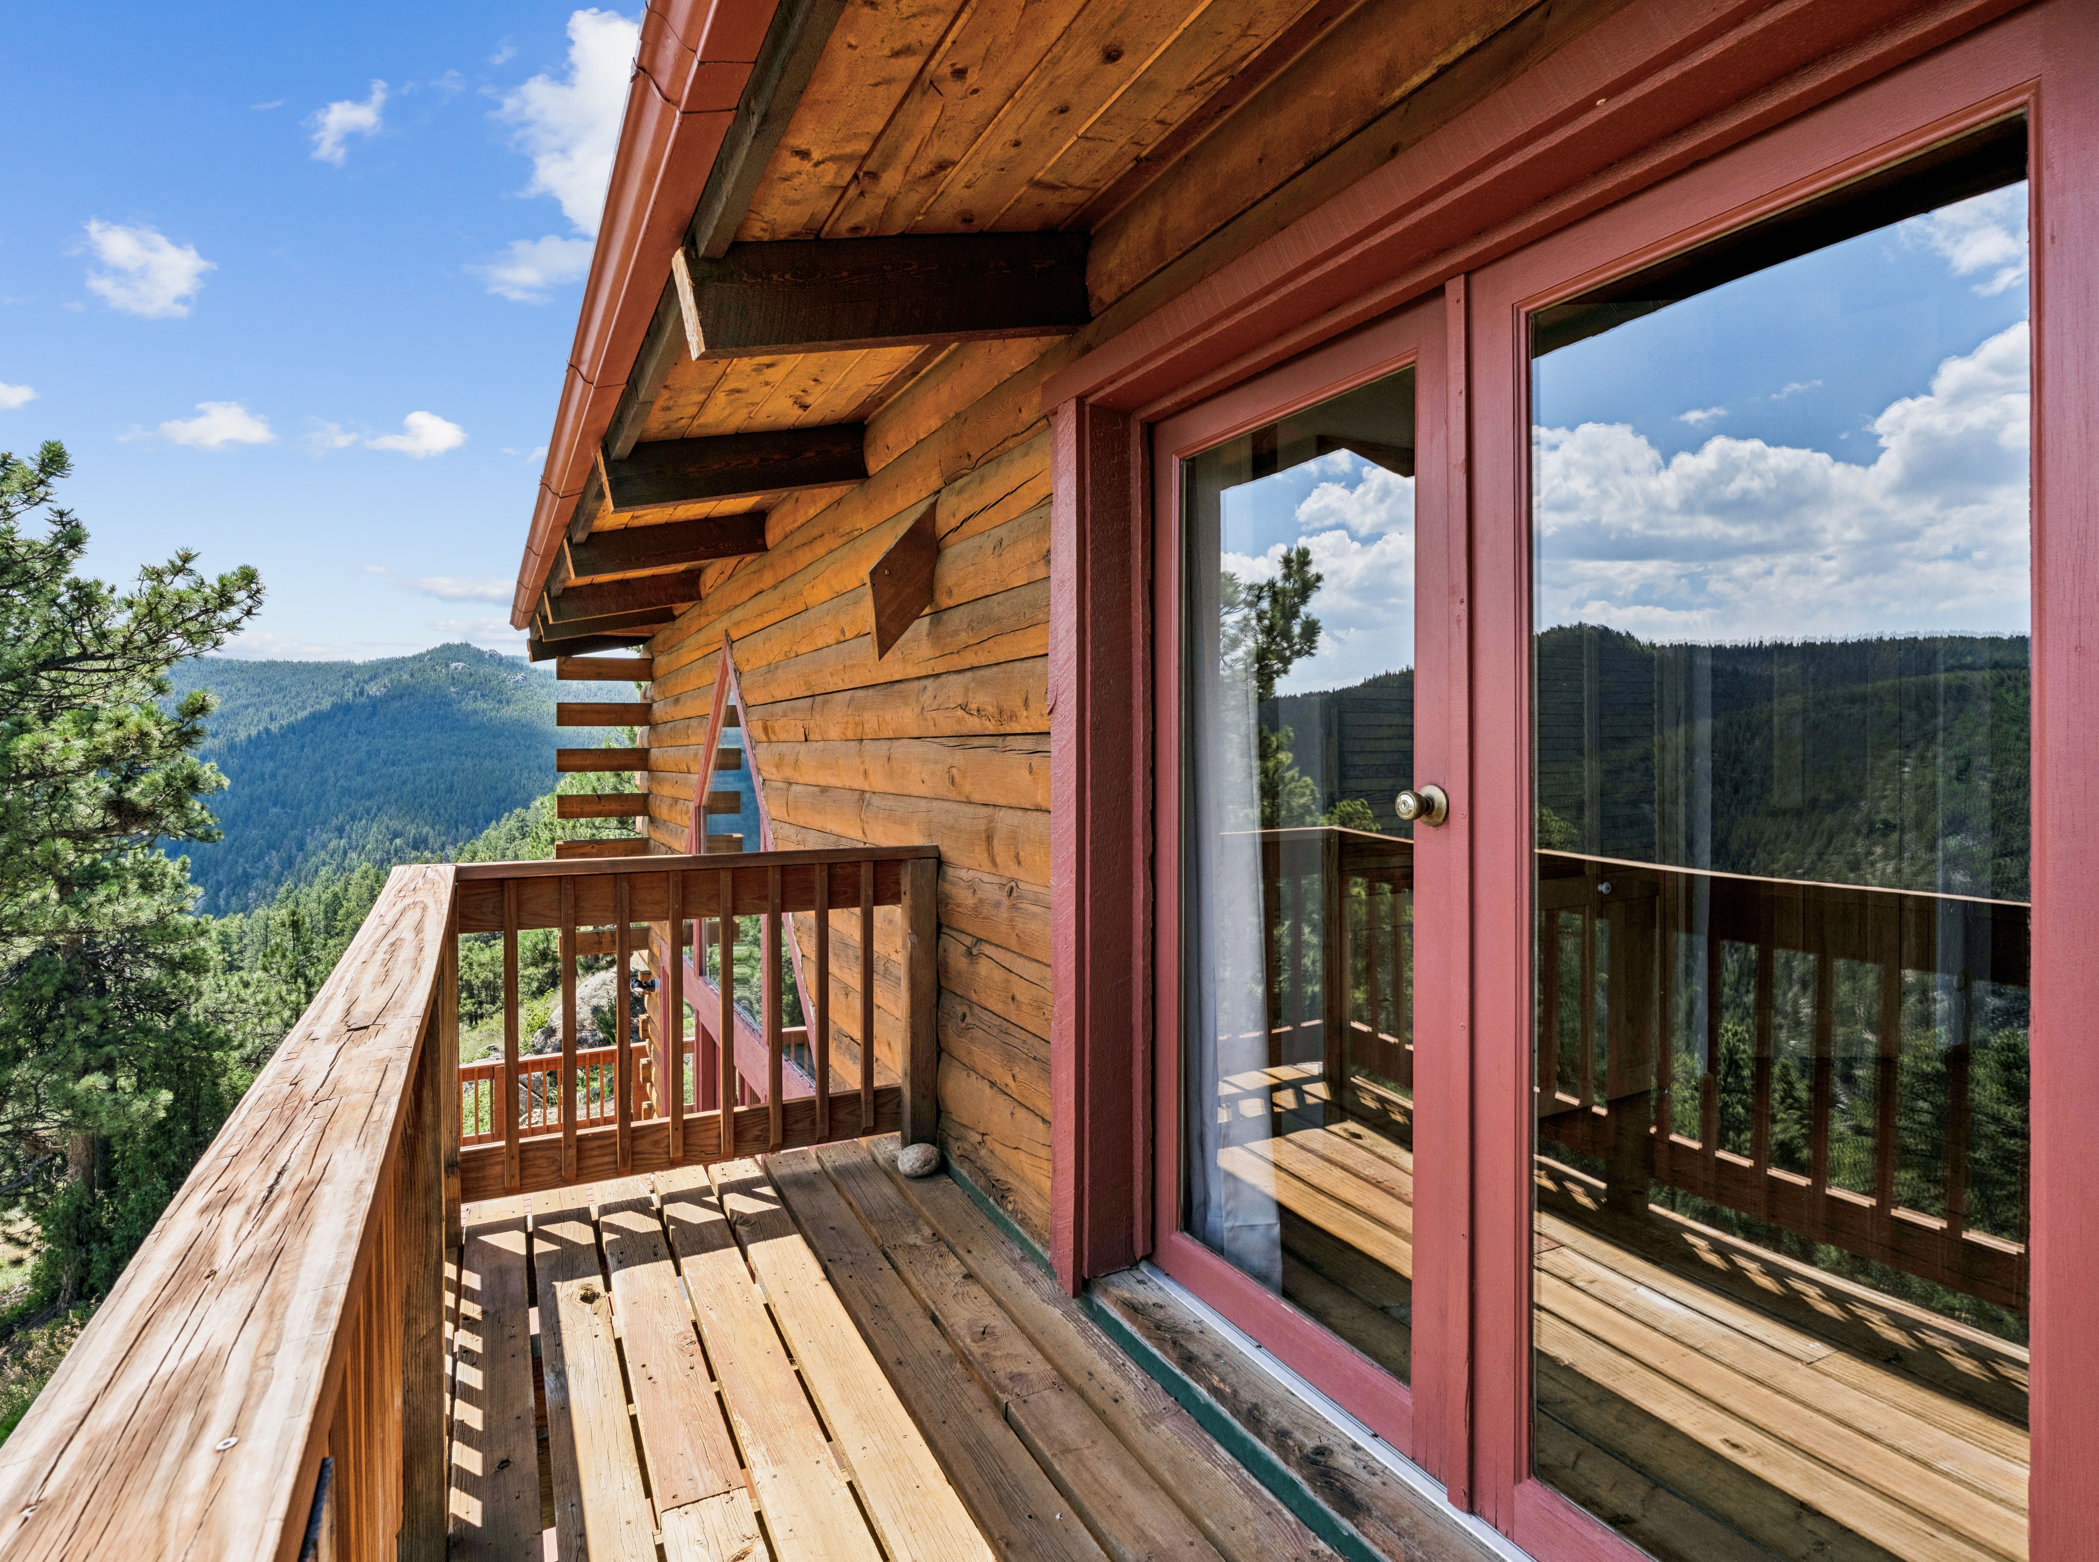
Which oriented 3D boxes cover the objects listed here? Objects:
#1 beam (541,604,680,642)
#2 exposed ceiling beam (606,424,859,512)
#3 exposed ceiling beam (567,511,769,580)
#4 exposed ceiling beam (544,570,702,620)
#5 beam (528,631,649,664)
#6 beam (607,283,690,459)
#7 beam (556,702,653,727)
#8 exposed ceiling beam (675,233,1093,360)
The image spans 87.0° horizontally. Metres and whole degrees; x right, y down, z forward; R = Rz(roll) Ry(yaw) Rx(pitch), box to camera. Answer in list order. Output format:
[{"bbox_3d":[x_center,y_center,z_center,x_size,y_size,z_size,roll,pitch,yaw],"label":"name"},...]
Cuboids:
[{"bbox_3d":[-3.191,-1.204,8.052,0.950,0.198,0.090,-15,8,-26],"label":"beam"},{"bbox_3d":[-1.082,-1.104,3.916,0.935,0.198,0.090,-15,8,-26],"label":"exposed ceiling beam"},{"bbox_3d":[-1.824,-1.139,5.364,0.935,0.198,0.090,-15,8,-26],"label":"exposed ceiling beam"},{"bbox_3d":[-2.698,-1.179,7.072,0.935,0.198,0.090,-15,8,-26],"label":"exposed ceiling beam"},{"bbox_3d":[-4.014,-1.223,9.653,0.950,0.198,0.090,-15,8,-26],"label":"beam"},{"bbox_3d":[-1.080,-1.095,2.981,0.045,0.075,1.580,-15,8,-26],"label":"beam"},{"bbox_3d":[-3.849,-0.562,9.573,0.750,0.187,0.170,-1,2,-27],"label":"beam"},{"bbox_3d":[-0.325,-1.069,2.436,0.935,0.198,0.090,-15,8,-26],"label":"exposed ceiling beam"}]

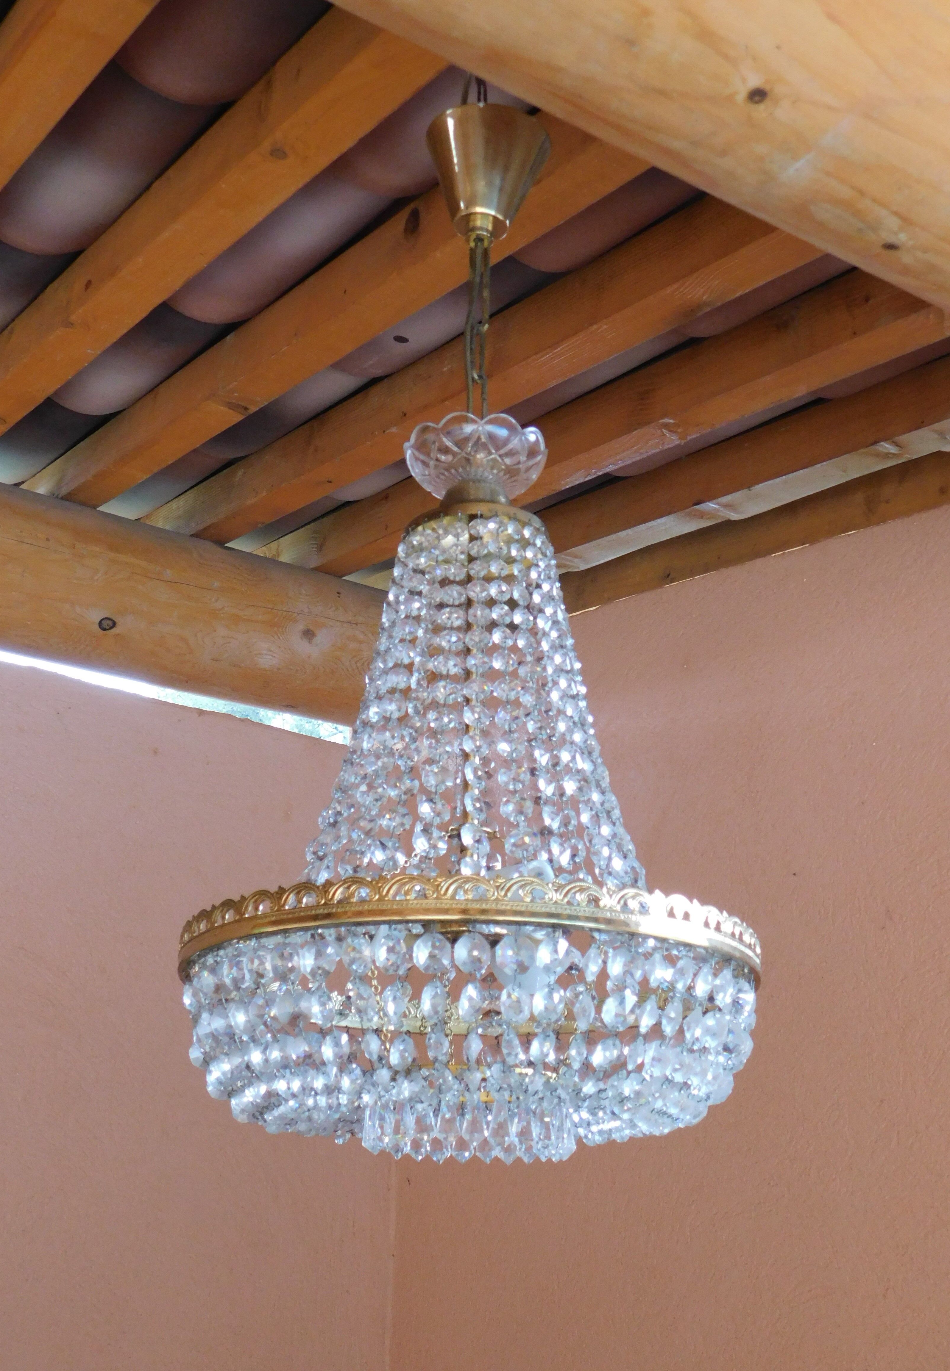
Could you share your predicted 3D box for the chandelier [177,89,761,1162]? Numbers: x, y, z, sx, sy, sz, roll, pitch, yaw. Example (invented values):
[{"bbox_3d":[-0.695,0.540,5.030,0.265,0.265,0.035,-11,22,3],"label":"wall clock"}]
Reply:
[{"bbox_3d":[0.003,-0.098,1.391,0.457,0.979,0.457,1,-22,0],"label":"chandelier"}]

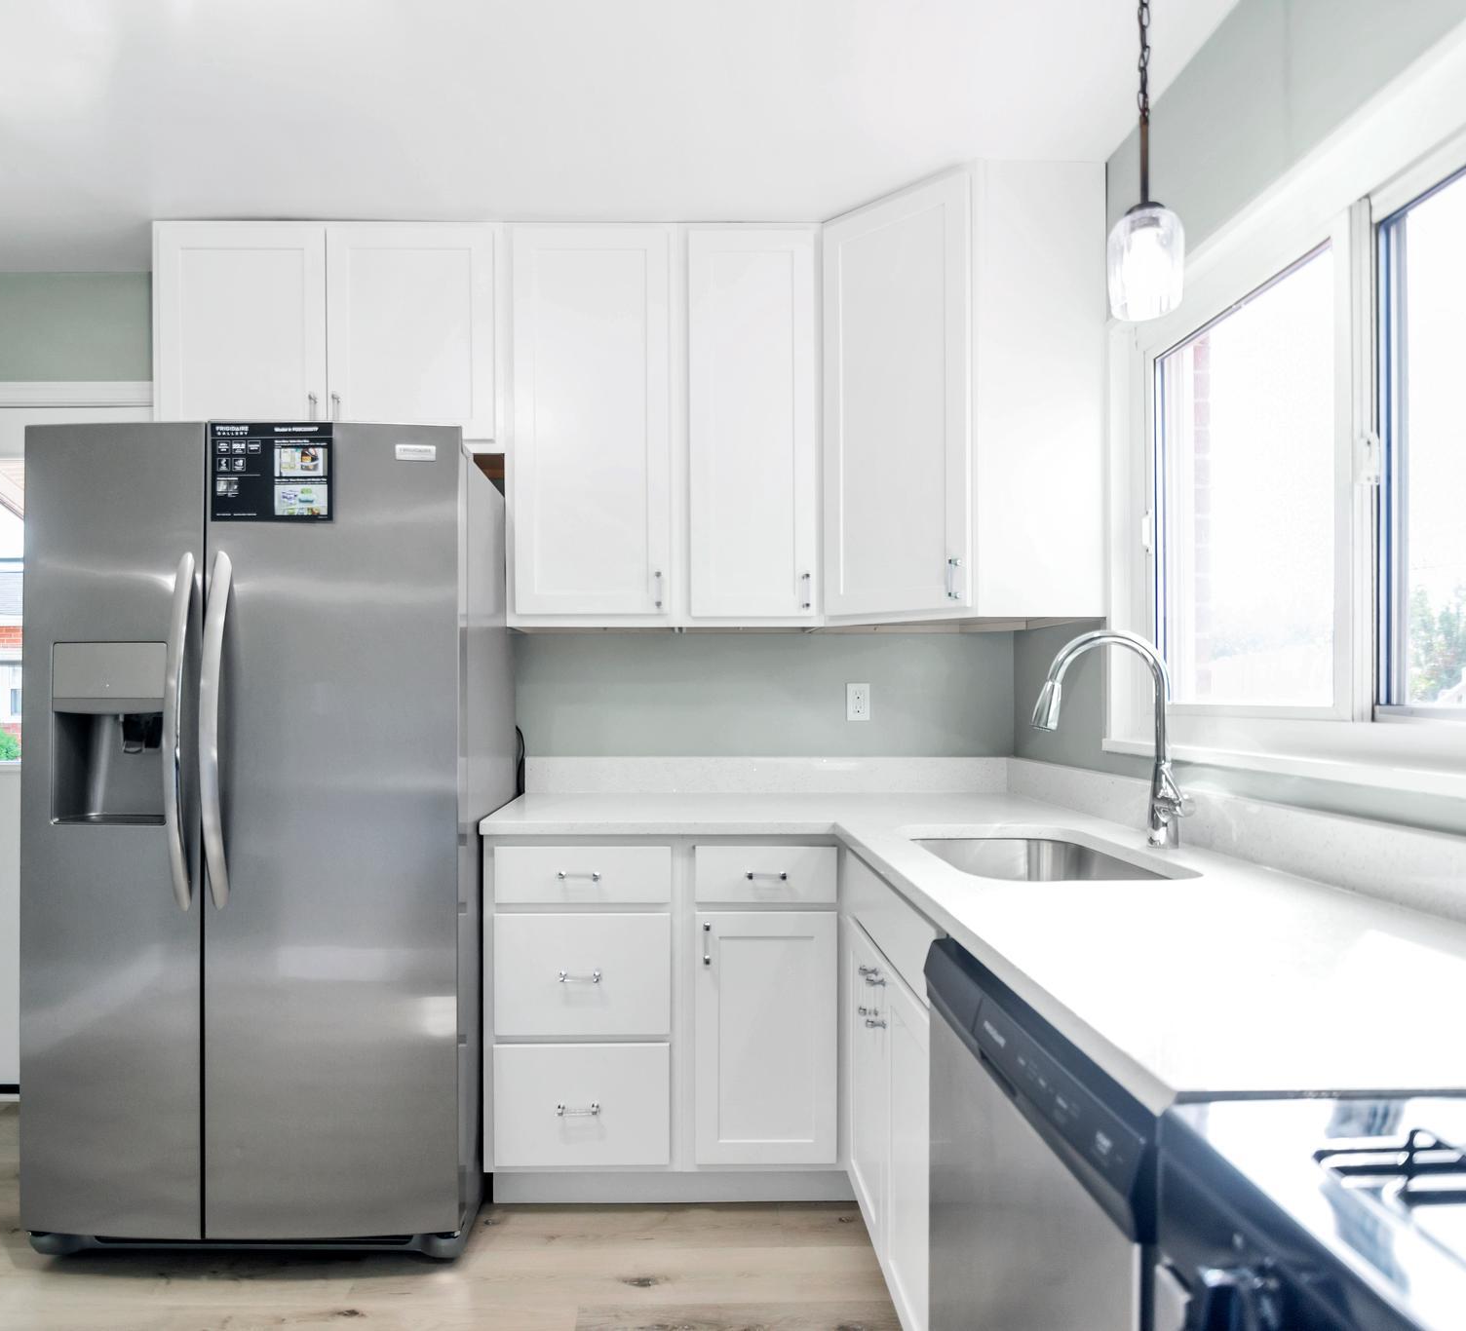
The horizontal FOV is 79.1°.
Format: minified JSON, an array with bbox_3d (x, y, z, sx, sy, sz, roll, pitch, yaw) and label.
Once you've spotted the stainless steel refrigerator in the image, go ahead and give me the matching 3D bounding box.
[{"bbox_3d":[-1.020,0.385,2.150,0.920,1.775,0.780,0,-1,-1],"label":"stainless steel refrigerator"}]

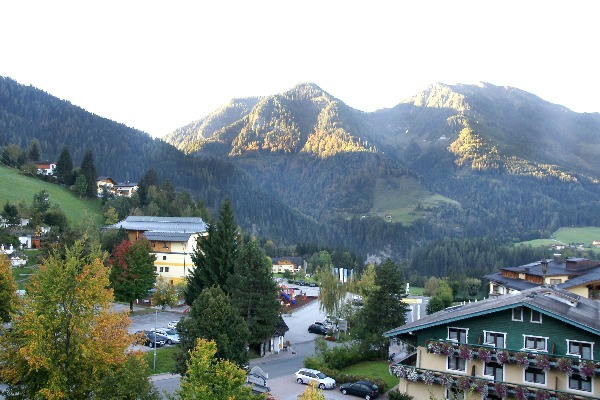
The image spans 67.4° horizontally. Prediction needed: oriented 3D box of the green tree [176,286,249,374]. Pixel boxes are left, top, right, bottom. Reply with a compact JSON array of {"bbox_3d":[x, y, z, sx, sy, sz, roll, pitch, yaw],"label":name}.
[{"bbox_3d":[-10.508,15.359,55.276,8.600,10.000,8.600,2,-6,0],"label":"green tree"}]

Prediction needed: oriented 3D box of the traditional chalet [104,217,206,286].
[{"bbox_3d":[-35.759,13.023,117.789,21.000,18.200,14.000,1,-6,10],"label":"traditional chalet"}]

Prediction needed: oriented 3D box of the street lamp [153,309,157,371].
[{"bbox_3d":[-16.439,16.040,51.300,0.300,6.897,0.300,1,-3,0],"label":"street lamp"}]

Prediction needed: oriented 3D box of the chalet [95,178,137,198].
[{"bbox_3d":[-98.550,-6.480,243.000,21.500,9.800,11.000,1,-3,-9],"label":"chalet"}]

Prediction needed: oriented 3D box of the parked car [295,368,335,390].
[{"bbox_3d":[1.620,18.800,47.500,4.500,1.460,1.780,-1,-3,27],"label":"parked car"}]

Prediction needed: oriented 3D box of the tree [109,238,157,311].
[{"bbox_3d":[-31.267,13.953,84.000,8.600,13.533,8.600,1,-3,0],"label":"tree"}]

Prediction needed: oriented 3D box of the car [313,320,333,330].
[{"bbox_3d":[3.917,21.083,75.000,4.200,1.480,1.760,-2,-4,40],"label":"car"}]

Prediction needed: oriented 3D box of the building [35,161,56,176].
[{"bbox_3d":[-128.693,-15.960,228.000,11.000,7.800,8.500,2,-3,-17],"label":"building"}]

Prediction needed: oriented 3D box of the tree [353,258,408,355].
[{"bbox_3d":[10.414,13.864,57.500,6.700,12.778,6.700,1,-3,0],"label":"tree"}]

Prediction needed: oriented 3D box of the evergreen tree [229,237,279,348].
[{"bbox_3d":[-6.163,13.423,63.983,7.200,15.800,7.200,2,-6,0],"label":"evergreen tree"}]

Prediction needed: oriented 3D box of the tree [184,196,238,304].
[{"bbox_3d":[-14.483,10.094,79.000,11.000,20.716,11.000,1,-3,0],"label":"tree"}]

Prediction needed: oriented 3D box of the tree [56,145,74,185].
[{"bbox_3d":[-115.687,-17.390,222.000,8.000,19.487,8.000,1,-3,0],"label":"tree"}]

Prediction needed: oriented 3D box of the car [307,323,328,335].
[{"bbox_3d":[3.505,22.396,78.057,4.100,1.450,1.750,-2,-6,30],"label":"car"}]

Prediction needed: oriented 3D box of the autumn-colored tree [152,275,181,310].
[{"bbox_3d":[-25.107,17.313,84.000,5.100,6.813,5.100,1,-3,0],"label":"autumn-colored tree"}]

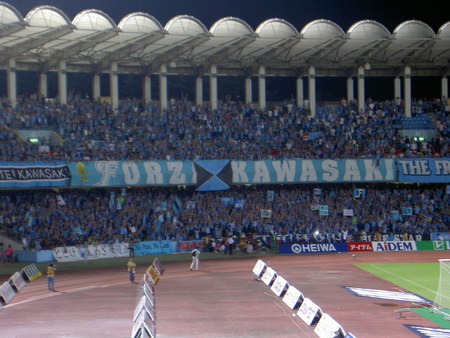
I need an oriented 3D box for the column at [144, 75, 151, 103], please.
[{"bbox_3d":[-8.330,-8.493,144.461,0.640,3.267,0.640,-1,0,-26],"label":"column"}]

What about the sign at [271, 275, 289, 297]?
[{"bbox_3d":[3.572,7.151,81.184,1.001,0.797,5.251,-1,0,-4],"label":"sign"}]

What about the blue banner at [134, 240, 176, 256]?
[{"bbox_3d":[-6.003,6.850,114.600,4.200,1.100,0.100,-1,0,-35],"label":"blue banner"}]

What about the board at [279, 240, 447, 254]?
[{"bbox_3d":[12.480,6.723,115.052,15.500,0.920,0.150,-1,0,-4],"label":"board"}]

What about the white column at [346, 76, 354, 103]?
[{"bbox_3d":[14.360,-8.853,151.559,0.630,3.427,0.630,-1,0,-9],"label":"white column"}]

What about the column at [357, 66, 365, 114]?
[{"bbox_3d":[14.013,-7.974,136.500,0.600,5.140,0.600,-1,0,-8],"label":"column"}]

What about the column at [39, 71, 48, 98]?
[{"bbox_3d":[-17.648,-7.827,129.000,0.600,2.920,0.600,-1,0,-34],"label":"column"}]

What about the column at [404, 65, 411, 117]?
[{"bbox_3d":[20.387,-8.561,147.798,0.660,5.760,0.660,-1,0,-5],"label":"column"}]

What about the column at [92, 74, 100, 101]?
[{"bbox_3d":[-12.755,-7.860,132.000,0.600,2.890,0.600,-1,0,-29],"label":"column"}]

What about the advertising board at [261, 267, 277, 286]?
[{"bbox_3d":[3.179,7.160,88.895,1.001,0.797,5.269,-1,0,-4],"label":"advertising board"}]

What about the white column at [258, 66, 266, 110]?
[{"bbox_3d":[3.796,-7.911,134.300,0.600,4.990,0.600,-1,0,-16],"label":"white column"}]

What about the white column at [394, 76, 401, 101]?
[{"bbox_3d":[19.855,-8.952,152.261,0.620,3.328,0.620,-1,0,-5],"label":"white column"}]

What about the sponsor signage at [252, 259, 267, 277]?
[{"bbox_3d":[2.557,6.880,90.465,0.950,1.000,4.800,-1,0,-4],"label":"sponsor signage"}]

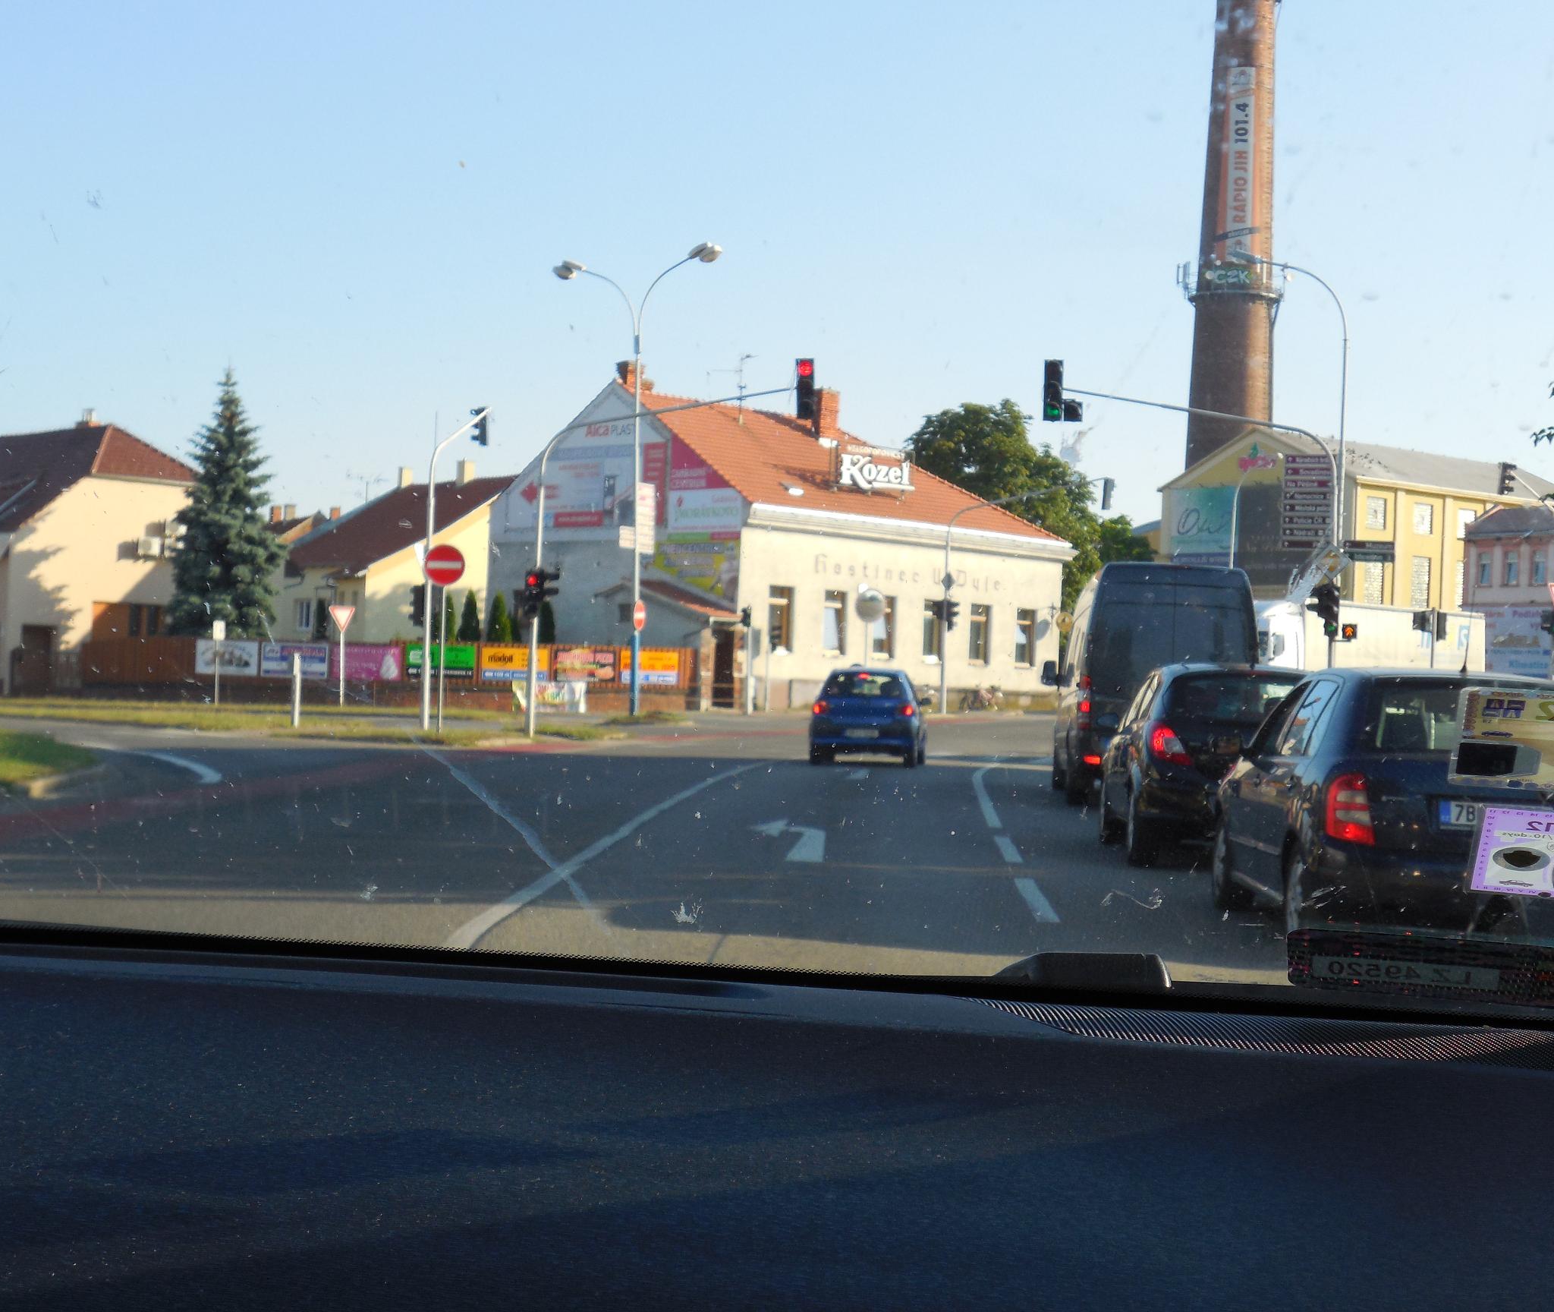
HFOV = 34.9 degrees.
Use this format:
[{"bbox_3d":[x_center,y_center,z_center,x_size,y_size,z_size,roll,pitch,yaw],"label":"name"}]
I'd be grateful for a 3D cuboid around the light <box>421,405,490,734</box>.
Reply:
[{"bbox_3d":[-5.979,-1.761,46.450,0.600,6.275,4.236,2,-1,7],"label":"light"}]

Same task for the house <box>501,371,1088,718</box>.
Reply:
[{"bbox_3d":[0.448,-3.178,73.936,10.200,9.600,15.900,1,-1,40],"label":"house"}]

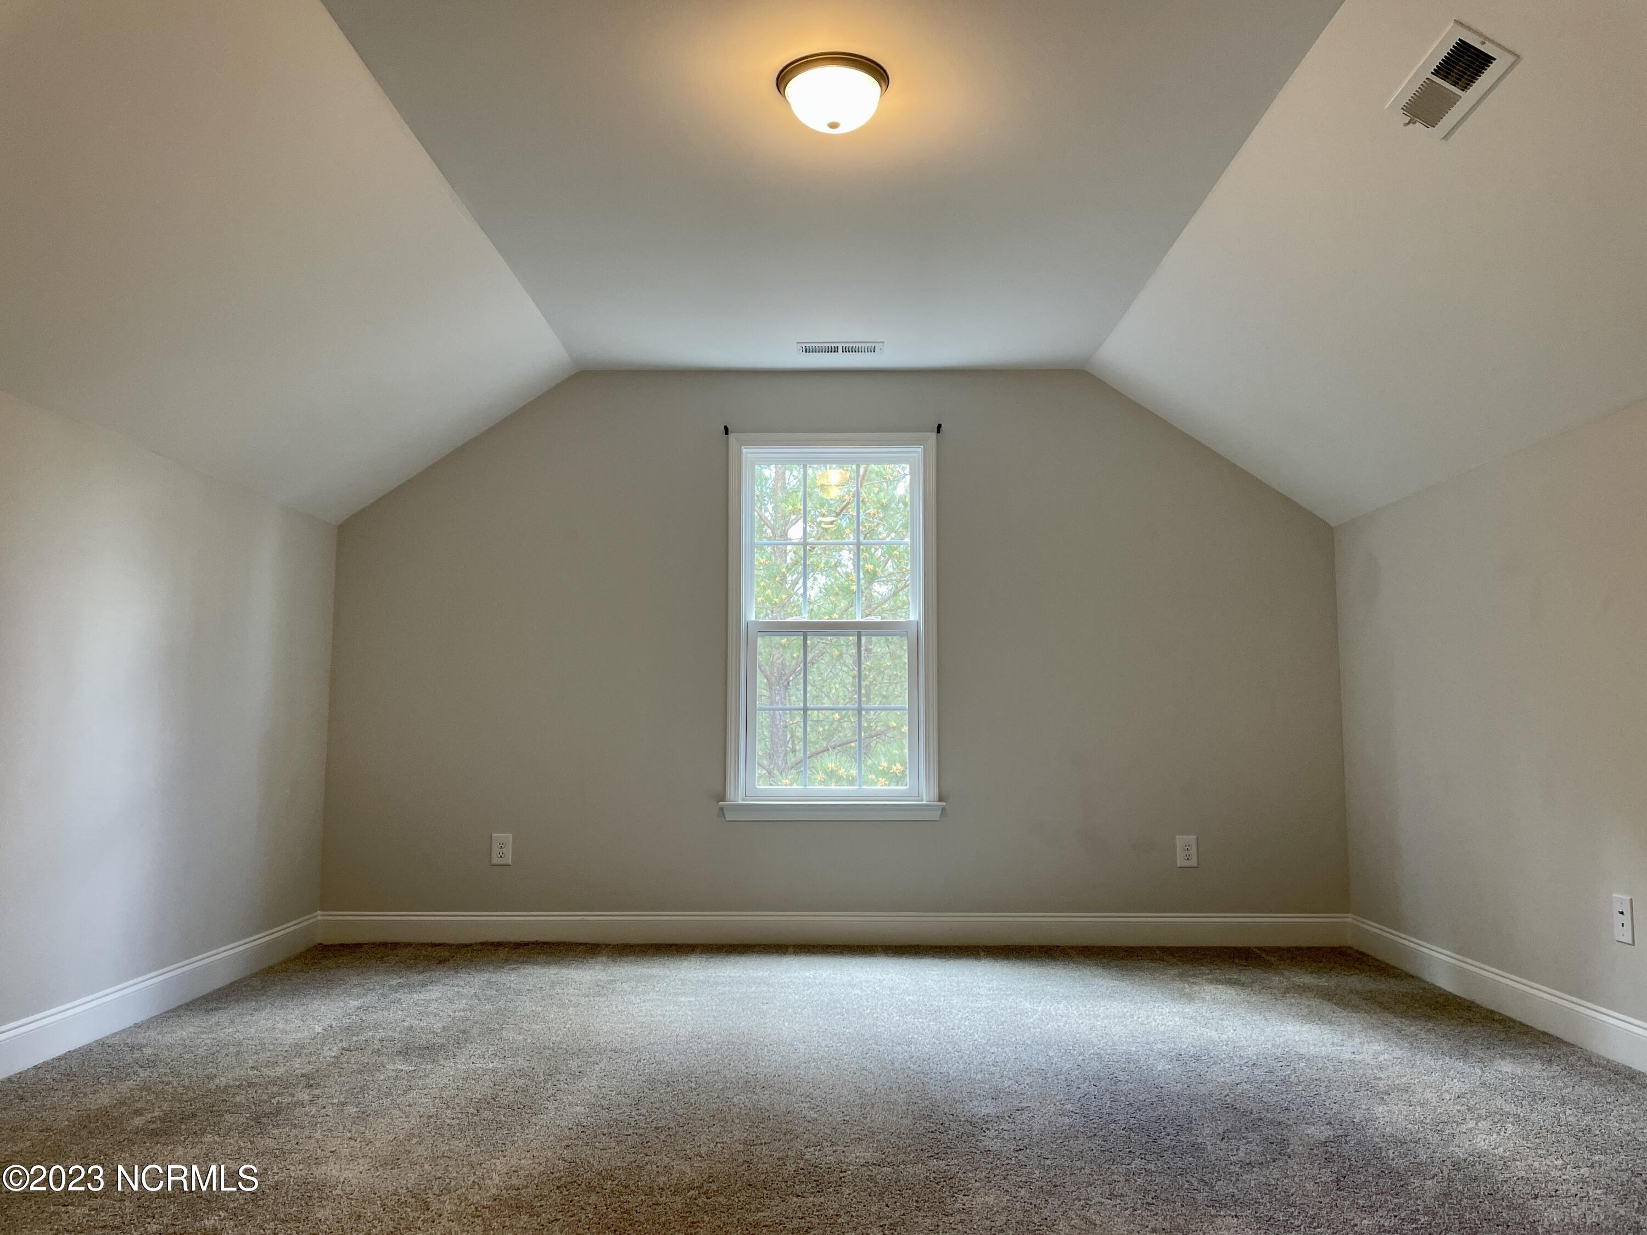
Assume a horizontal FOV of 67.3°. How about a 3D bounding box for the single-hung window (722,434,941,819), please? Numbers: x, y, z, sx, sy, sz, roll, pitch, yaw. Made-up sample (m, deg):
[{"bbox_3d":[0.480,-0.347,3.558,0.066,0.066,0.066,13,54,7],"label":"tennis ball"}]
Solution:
[{"bbox_3d":[0.040,0.031,5.208,0.932,1.637,0.090,0,-5,0],"label":"single-hung window"}]

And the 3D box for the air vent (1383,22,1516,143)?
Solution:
[{"bbox_3d":[1.348,-1.150,2.667,0.148,0.018,0.345,33,-4,3],"label":"air vent"}]

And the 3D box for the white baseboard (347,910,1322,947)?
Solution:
[{"bbox_3d":[0.040,1.291,5.096,4.247,0.136,0.018,0,-5,0],"label":"white baseboard"}]

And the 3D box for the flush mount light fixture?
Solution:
[{"bbox_3d":[0.023,-1.222,2.939,0.275,0.125,0.275,0,-5,0],"label":"flush mount light fixture"}]

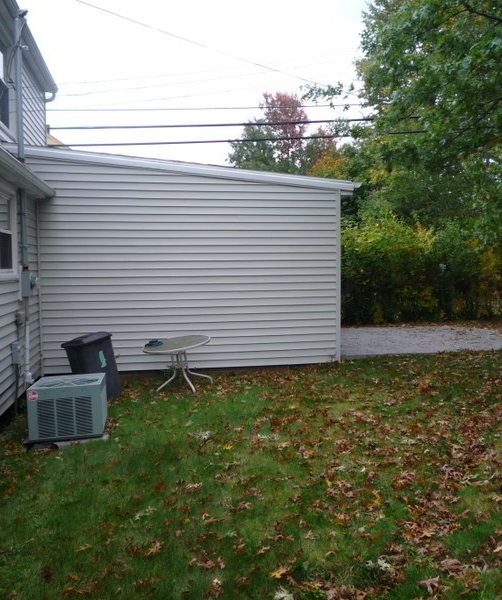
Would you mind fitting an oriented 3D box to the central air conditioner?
[{"bbox_3d":[-1.897,1.103,6.079,0.697,0.502,0.749,-2,2,-10],"label":"central air conditioner"}]

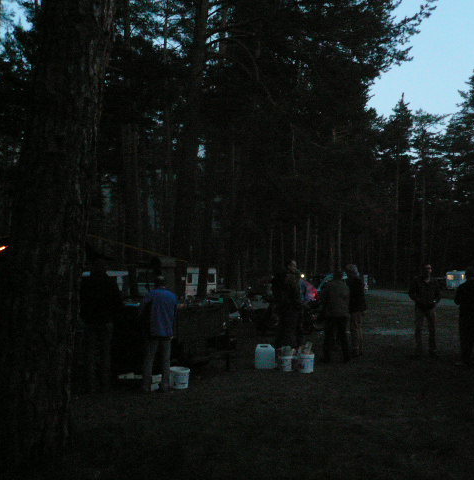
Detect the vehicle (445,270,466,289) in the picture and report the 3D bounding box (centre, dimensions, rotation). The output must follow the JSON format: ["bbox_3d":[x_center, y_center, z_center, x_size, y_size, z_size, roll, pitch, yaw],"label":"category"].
[{"bbox_3d":[28.238,5.074,66.000,2.200,2.450,4.800,-3,-5,37],"label":"vehicle"}]

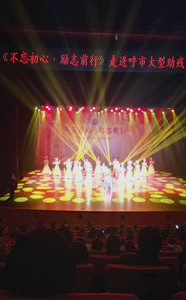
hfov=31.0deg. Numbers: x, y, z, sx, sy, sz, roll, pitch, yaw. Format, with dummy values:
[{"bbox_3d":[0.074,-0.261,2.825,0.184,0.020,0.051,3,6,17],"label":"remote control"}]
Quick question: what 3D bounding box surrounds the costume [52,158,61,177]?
[{"bbox_3d":[-3.493,1.698,32.600,0.800,1.770,0.620,1,4,0],"label":"costume"}]

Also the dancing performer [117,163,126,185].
[{"bbox_3d":[2.465,1.972,28.000,0.680,1.780,0.600,0,4,-3],"label":"dancing performer"}]

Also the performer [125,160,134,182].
[{"bbox_3d":[3.211,1.791,29.000,0.650,1.830,0.600,0,4,-3],"label":"performer"}]

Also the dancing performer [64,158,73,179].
[{"bbox_3d":[-2.172,1.712,30.200,0.750,1.820,0.600,1,4,0],"label":"dancing performer"}]

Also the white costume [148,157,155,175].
[{"bbox_3d":[6.219,1.674,35.500,0.720,1.740,0.620,0,4,-3],"label":"white costume"}]

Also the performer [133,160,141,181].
[{"bbox_3d":[4.137,1.831,30.600,0.680,1.770,0.600,0,4,-3],"label":"performer"}]

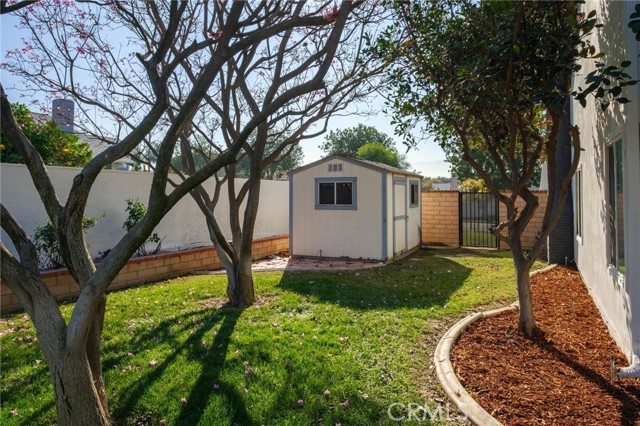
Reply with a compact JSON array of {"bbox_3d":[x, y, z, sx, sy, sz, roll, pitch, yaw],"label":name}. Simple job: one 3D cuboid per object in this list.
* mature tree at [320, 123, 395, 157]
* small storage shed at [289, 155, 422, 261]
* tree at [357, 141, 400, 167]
[{"bbox_3d":[3.078,-3.667,35.138,6.238,7.692,5.926,0,2,0],"label":"mature tree"},{"bbox_3d":[1.148,-0.198,11.650,2.600,2.451,3.635,1,2,25],"label":"small storage shed"},{"bbox_3d":[3.598,-1.958,26.089,2.881,4.928,2.737,0,2,0],"label":"tree"}]

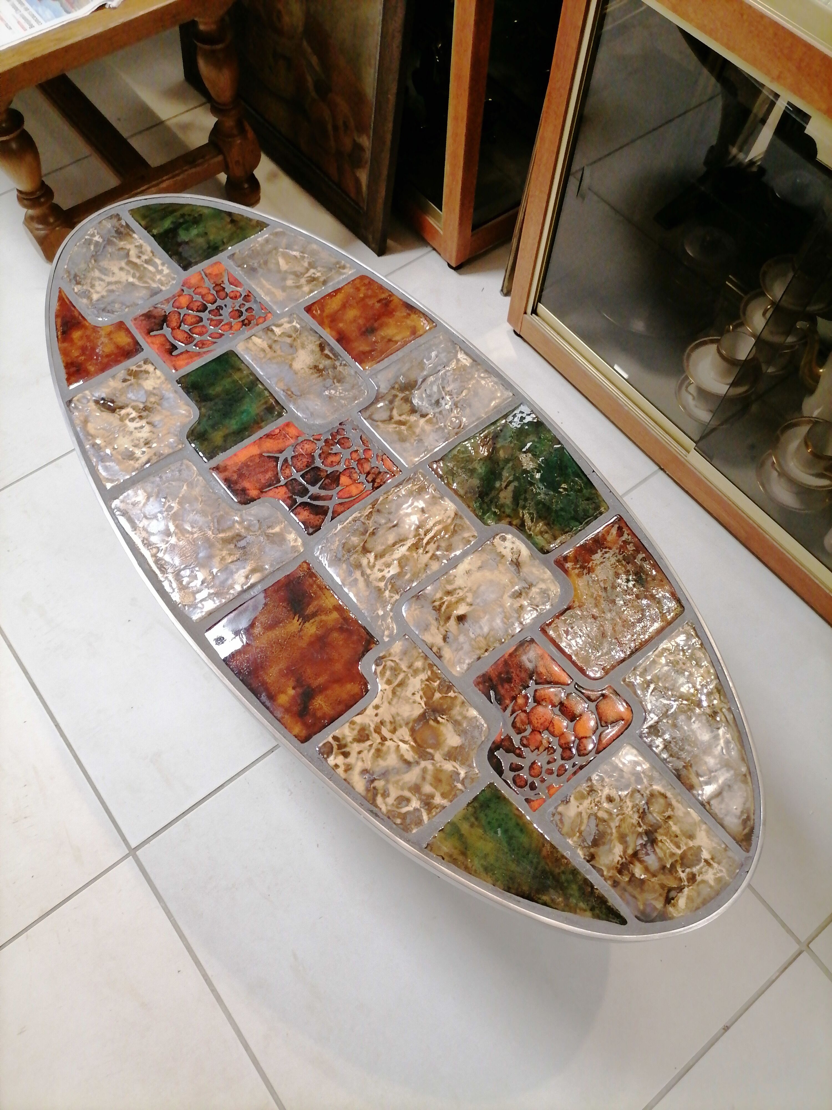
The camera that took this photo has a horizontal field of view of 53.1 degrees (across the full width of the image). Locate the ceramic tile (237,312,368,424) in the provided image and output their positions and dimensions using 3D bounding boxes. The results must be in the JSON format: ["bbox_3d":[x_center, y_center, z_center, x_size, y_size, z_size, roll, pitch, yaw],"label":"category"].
[{"bbox_3d":[-0.133,-0.218,0.995,0.089,0.014,0.159,-35,68,-16],"label":"ceramic tile"}]

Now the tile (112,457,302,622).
[{"bbox_3d":[-0.224,-0.028,0.890,0.142,0.013,0.176,-34,69,-16],"label":"tile"}]

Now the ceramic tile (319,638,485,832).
[{"bbox_3d":[-0.014,0.176,0.804,0.142,0.012,0.155,-36,69,-18],"label":"ceramic tile"}]

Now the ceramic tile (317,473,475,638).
[{"bbox_3d":[-0.012,-0.001,0.867,0.153,0.015,0.135,-34,69,-17],"label":"ceramic tile"}]

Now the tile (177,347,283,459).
[{"bbox_3d":[-0.224,-0.171,0.961,0.108,0.013,0.118,-34,69,-16],"label":"tile"}]

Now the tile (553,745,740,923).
[{"bbox_3d":[0.202,0.258,0.746,0.106,0.014,0.141,-35,68,-16],"label":"tile"}]

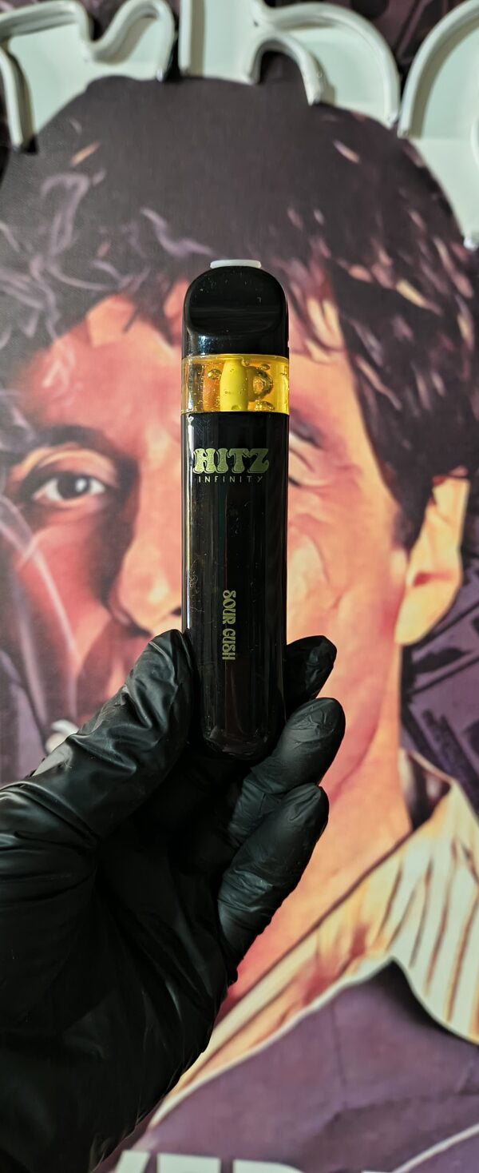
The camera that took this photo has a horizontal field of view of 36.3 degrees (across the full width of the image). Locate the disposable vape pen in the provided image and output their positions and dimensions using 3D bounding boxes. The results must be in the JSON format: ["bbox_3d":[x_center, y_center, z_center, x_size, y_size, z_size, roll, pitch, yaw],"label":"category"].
[{"bbox_3d":[-0.001,-0.015,0.161,0.023,0.107,0.012,1,5,8],"label":"disposable vape pen"}]

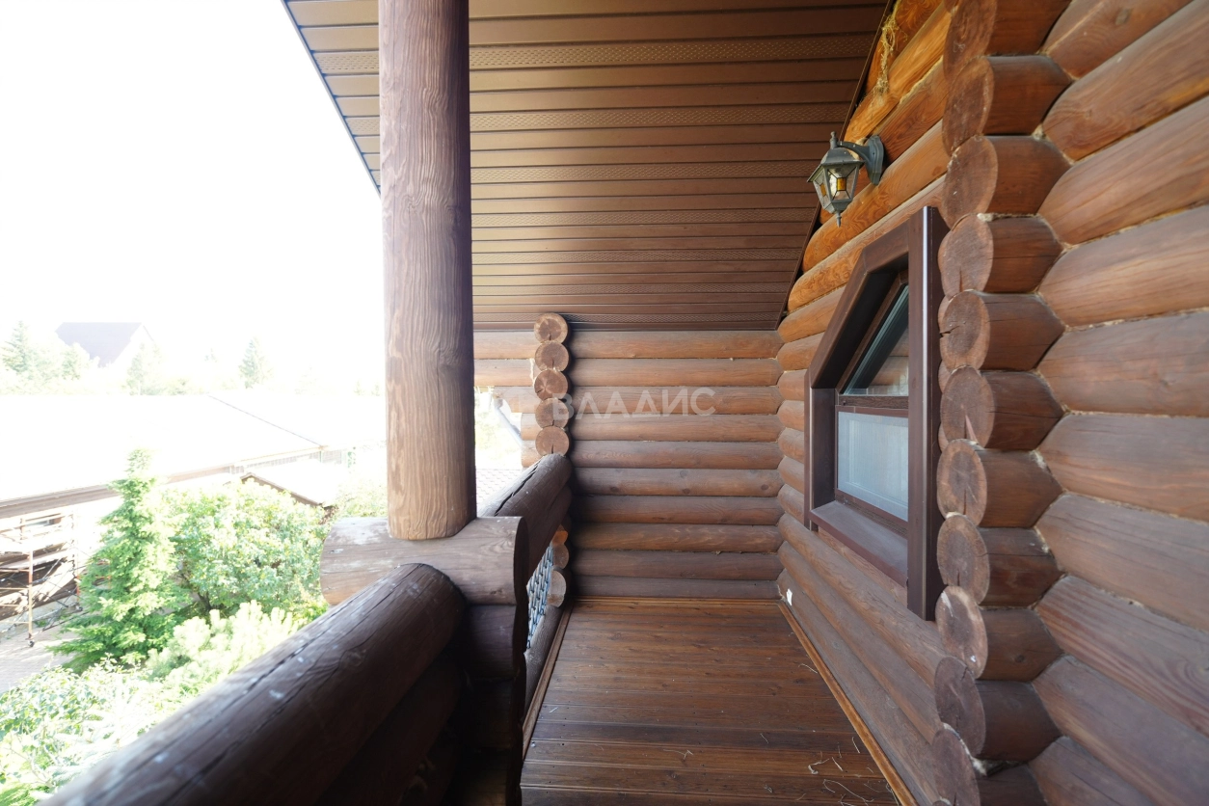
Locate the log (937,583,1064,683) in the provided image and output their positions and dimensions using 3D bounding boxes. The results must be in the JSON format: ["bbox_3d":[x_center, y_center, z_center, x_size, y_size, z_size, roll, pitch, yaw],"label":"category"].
[{"bbox_3d":[1.102,0.645,1.515,0.192,0.242,0.242,0,1,3],"label":"log"}]

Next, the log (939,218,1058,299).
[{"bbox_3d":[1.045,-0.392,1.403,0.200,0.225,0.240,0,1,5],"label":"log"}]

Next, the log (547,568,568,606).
[{"bbox_3d":[-0.403,1.341,4.017,0.247,0.247,0.324,0,1,3],"label":"log"}]

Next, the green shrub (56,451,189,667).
[{"bbox_3d":[-8.309,2.551,9.251,1.750,3.490,1.750,-1,1,-42],"label":"green shrub"}]

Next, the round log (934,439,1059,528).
[{"bbox_3d":[1.103,0.232,1.511,0.192,0.242,0.242,0,1,3],"label":"round log"}]

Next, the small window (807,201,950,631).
[{"bbox_3d":[1.225,0.026,2.505,0.160,1.390,1.430,0,1,5],"label":"small window"}]

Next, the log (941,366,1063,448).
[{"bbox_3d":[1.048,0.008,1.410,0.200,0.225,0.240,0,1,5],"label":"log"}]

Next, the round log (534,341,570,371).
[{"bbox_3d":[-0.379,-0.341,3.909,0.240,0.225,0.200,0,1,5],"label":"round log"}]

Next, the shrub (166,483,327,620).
[{"bbox_3d":[-7.346,2.975,11.005,2.600,2.570,2.600,-1,1,-34],"label":"shrub"}]

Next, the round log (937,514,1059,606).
[{"bbox_3d":[1.103,0.443,1.510,0.192,0.242,0.242,0,1,3],"label":"round log"}]

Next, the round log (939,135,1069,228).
[{"bbox_3d":[1.104,-0.604,1.488,0.192,0.242,0.242,0,1,3],"label":"round log"}]

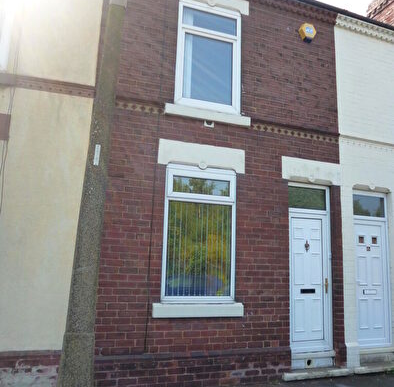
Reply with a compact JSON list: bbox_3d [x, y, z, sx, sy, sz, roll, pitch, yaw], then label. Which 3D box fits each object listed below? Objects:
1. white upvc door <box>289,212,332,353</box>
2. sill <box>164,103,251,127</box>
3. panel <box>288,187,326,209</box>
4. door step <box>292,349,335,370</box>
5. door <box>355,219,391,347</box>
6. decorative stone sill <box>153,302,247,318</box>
[{"bbox_3d":[1.644,1.285,5.685,0.864,2.059,0.070,5,-11,-19],"label":"white upvc door"},{"bbox_3d":[0.152,-1.093,5.424,1.300,0.139,0.150,5,-11,-19],"label":"sill"},{"bbox_3d":[1.686,0.071,5.894,0.709,0.329,0.030,5,-11,-19],"label":"panel"},{"bbox_3d":[1.624,2.405,5.506,0.802,0.233,0.180,5,-11,-19],"label":"door step"},{"bbox_3d":[2.714,1.400,6.052,0.864,1.967,0.070,5,-11,-19],"label":"door"},{"bbox_3d":[0.014,1.515,4.946,1.251,0.166,0.150,5,-11,-19],"label":"decorative stone sill"}]

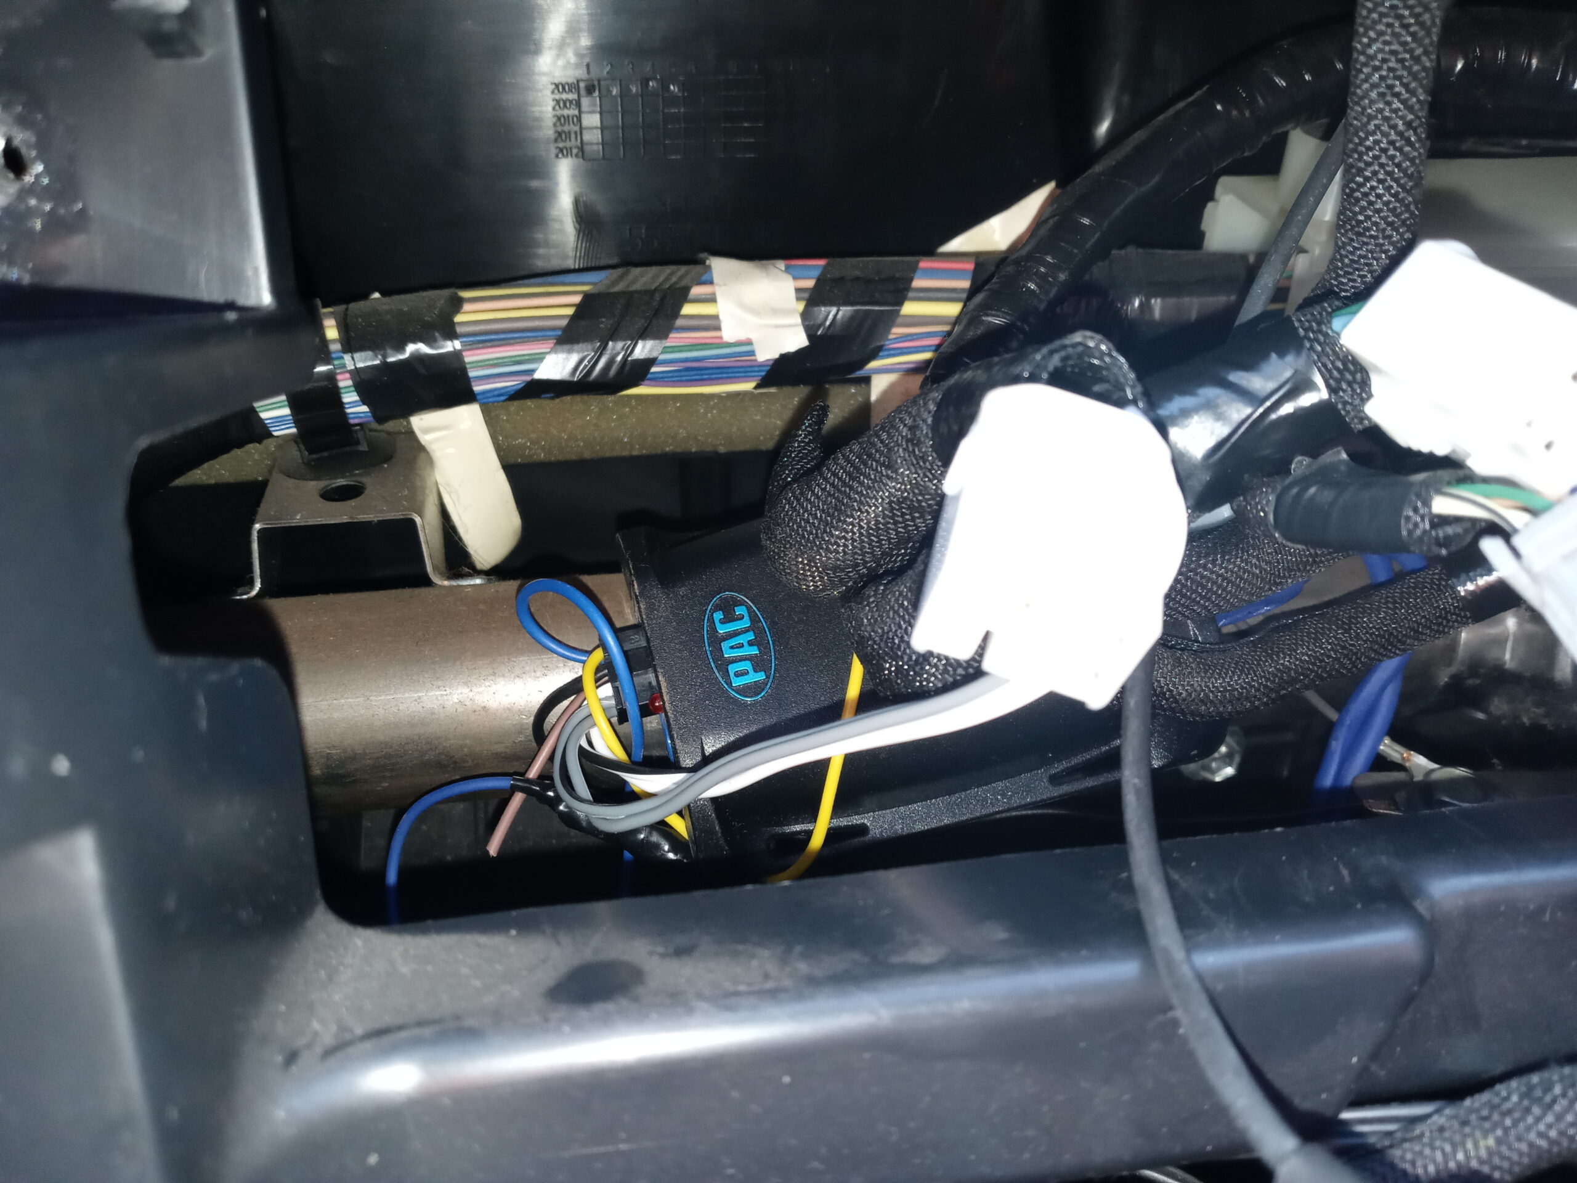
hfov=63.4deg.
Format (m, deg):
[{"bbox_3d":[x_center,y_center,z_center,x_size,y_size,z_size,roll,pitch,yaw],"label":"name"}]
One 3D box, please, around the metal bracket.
[{"bbox_3d":[-0.090,-0.017,0.274,0.048,0.022,0.038,-4,34,-6],"label":"metal bracket"}]

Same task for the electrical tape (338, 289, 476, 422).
[{"bbox_3d":[-0.080,-0.050,0.270,0.025,0.024,0.022,-7,35,-10],"label":"electrical tape"}]

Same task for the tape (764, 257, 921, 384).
[{"bbox_3d":[0.012,-0.061,0.290,0.034,0.024,0.023,-5,34,-7],"label":"tape"}]

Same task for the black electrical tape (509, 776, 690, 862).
[{"bbox_3d":[-0.037,0.045,0.250,0.036,0.009,0.008,22,36,0],"label":"black electrical tape"}]

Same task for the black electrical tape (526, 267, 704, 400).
[{"bbox_3d":[-0.038,-0.058,0.280,0.037,0.024,0.023,-5,34,-7],"label":"black electrical tape"}]

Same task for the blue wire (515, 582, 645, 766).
[{"bbox_3d":[-0.040,0.015,0.241,0.024,0.032,0.016,-5,34,-7],"label":"blue wire"}]

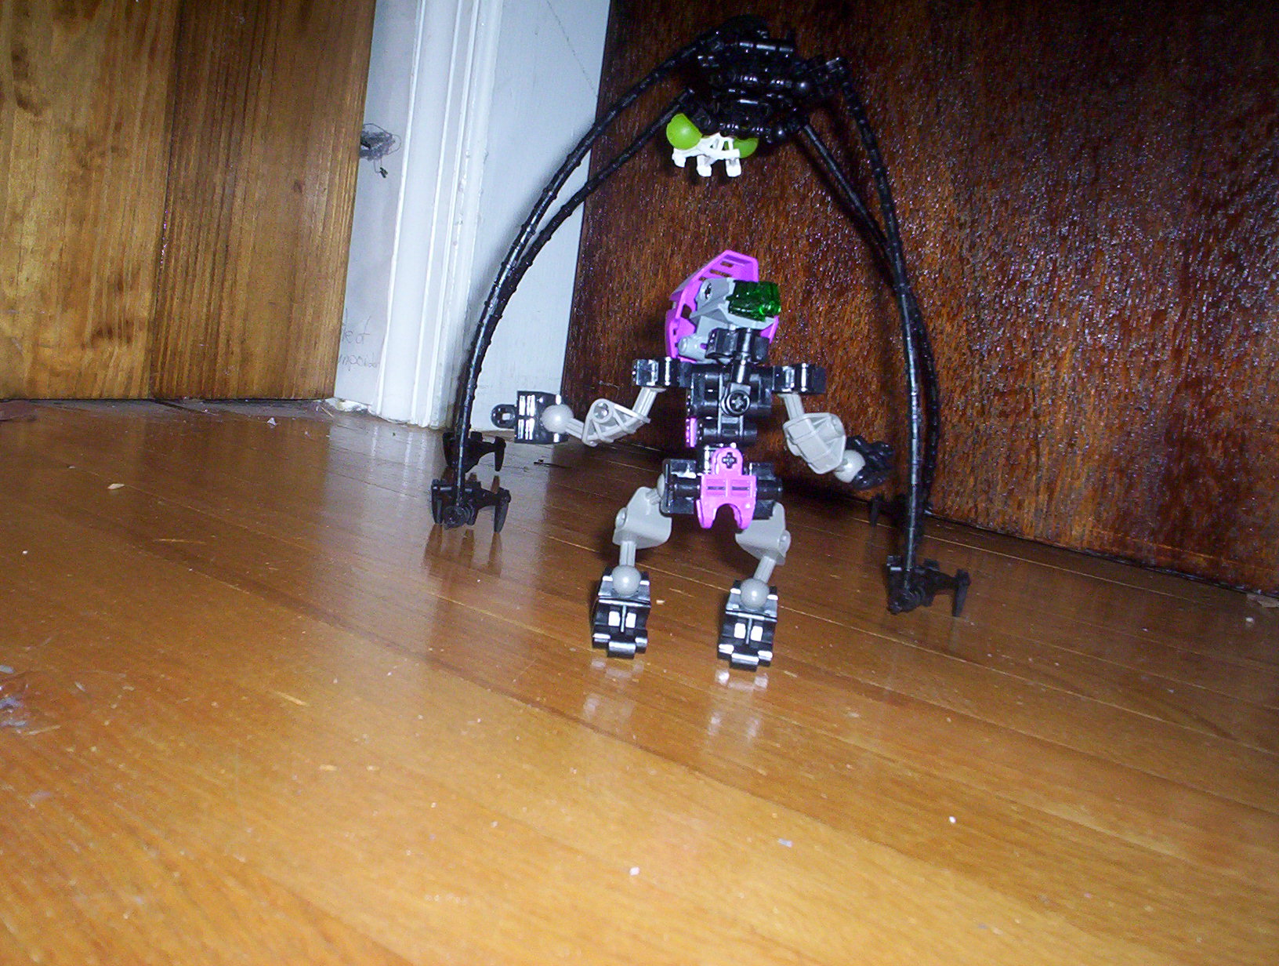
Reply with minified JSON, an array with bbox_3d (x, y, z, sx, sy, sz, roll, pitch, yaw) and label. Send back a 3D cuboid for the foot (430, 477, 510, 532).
[{"bbox_3d":[-0.074,0.009,0.620,0.035,0.022,0.024,8,9,0],"label":"foot"}]

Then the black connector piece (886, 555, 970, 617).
[{"bbox_3d":[0.119,0.043,0.583,0.035,0.022,0.024,8,9,0],"label":"black connector piece"}]

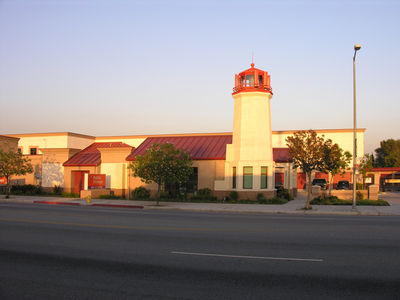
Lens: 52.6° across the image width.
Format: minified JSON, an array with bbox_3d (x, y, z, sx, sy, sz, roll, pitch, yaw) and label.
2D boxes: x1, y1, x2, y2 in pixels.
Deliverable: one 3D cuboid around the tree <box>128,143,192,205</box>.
[{"bbox_3d":[-2.375,1.452,24.072,3.750,3.750,3.600,0,-4,0],"label":"tree"}]

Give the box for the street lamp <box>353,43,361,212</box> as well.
[{"bbox_3d":[8.113,-1.138,21.112,0.400,8.450,2.100,-1,-4,19],"label":"street lamp"}]

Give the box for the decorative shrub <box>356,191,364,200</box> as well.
[{"bbox_3d":[11.031,3.179,27.774,0.600,0.750,0.600,-1,-4,19],"label":"decorative shrub"}]

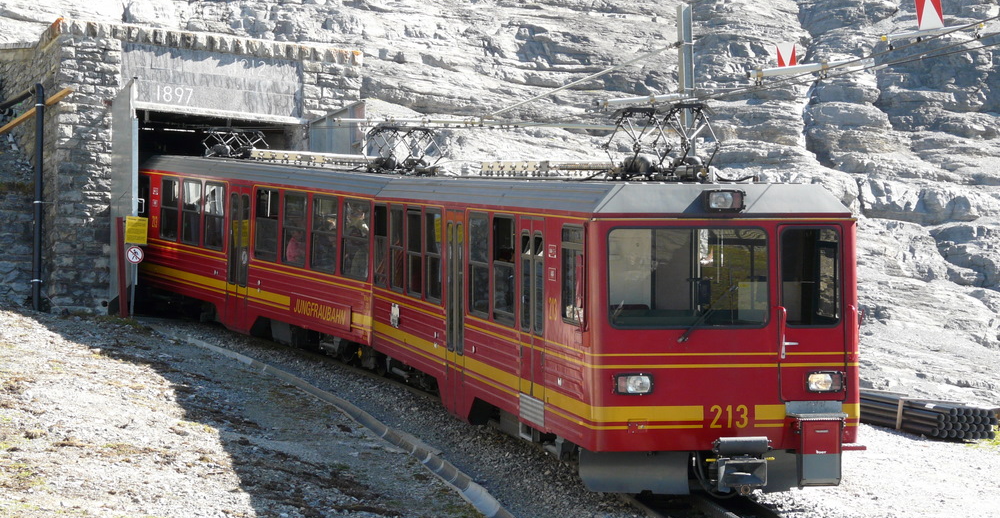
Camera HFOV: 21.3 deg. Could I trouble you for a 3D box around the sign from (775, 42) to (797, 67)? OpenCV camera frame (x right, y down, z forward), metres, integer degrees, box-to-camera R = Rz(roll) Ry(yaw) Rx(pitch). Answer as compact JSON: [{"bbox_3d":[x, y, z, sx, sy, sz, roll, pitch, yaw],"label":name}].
[{"bbox_3d":[2.212,-1.560,20.500,0.147,0.210,0.015,-3,-7,0],"label":"sign"}]

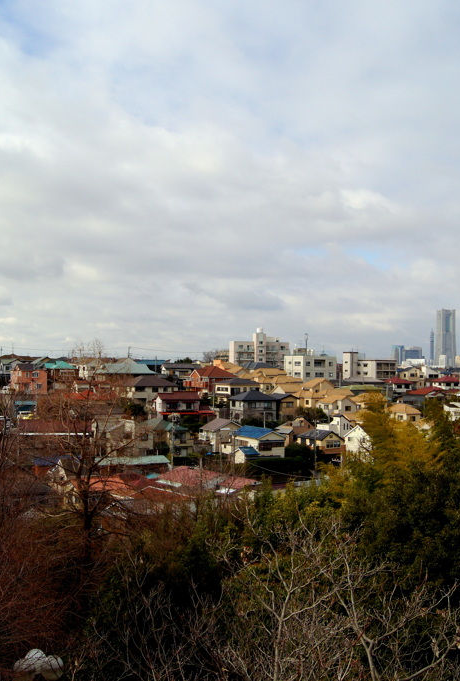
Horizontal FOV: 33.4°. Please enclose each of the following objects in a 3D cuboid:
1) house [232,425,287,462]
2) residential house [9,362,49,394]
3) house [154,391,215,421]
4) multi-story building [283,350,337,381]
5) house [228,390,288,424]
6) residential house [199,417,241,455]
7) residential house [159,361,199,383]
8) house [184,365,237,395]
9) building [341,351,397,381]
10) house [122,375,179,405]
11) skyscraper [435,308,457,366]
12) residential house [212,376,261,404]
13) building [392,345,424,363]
[{"bbox_3d":[7.075,23.945,177.854,7.600,8.000,10.500,1,-2,-32],"label":"house"},{"bbox_3d":[-49.765,9.840,189.858,7.300,7.800,6.800,2,-3,-38],"label":"residential house"},{"bbox_3d":[-11.265,16.748,189.854,14.000,8.000,8.500,1,-2,-18],"label":"house"},{"bbox_3d":[25.176,8.617,239.787,13.000,11.300,11.000,1,-2,-30],"label":"multi-story building"},{"bbox_3d":[6.776,17.899,207.836,11.200,8.700,9.200,1,-2,-24],"label":"house"},{"bbox_3d":[-2.600,23.609,189.838,7.800,8.600,9.200,1,-2,-24],"label":"residential house"},{"bbox_3d":[-15.803,11.500,244.854,12.000,8.000,8.000,1,-2,-17],"label":"residential house"},{"bbox_3d":[-5.448,11.907,225.834,10.500,8.800,10.500,2,-3,-38],"label":"house"},{"bbox_3d":[48.350,9.880,266.000,12.700,11.300,13.300,2,-2,-30],"label":"building"},{"bbox_3d":[-21.482,13.830,209.841,12.300,8.400,9.000,1,-2,-24],"label":"house"},{"bbox_3d":[877.000,22.666,3094.410,64.000,296.000,64.000,0,-2,-9],"label":"skyscraper"},{"bbox_3d":[2.131,14.800,217.843,11.500,8.300,8.500,1,-2,-24],"label":"residential house"},{"bbox_3d":[744.332,95.796,3197.167,110.000,150.000,70.000,0,-2,-9],"label":"building"}]

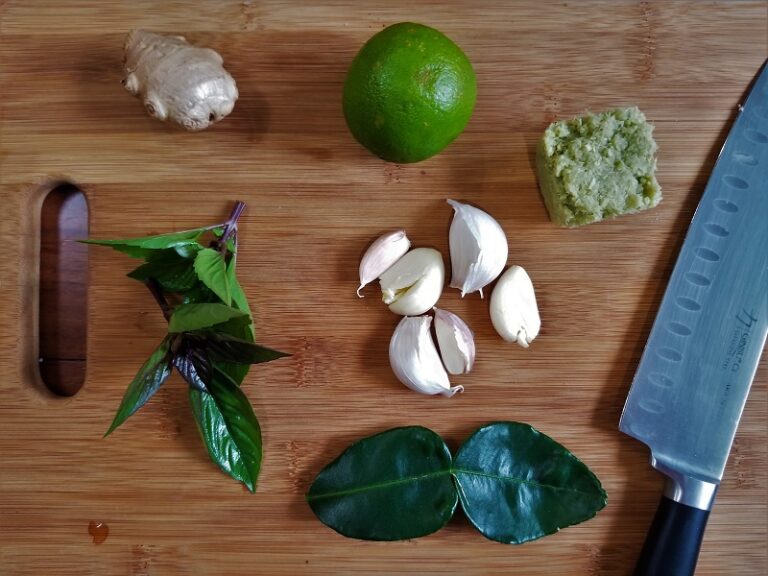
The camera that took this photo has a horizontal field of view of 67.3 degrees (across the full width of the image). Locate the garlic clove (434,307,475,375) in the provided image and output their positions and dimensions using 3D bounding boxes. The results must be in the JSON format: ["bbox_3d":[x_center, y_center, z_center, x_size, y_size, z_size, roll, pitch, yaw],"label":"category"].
[{"bbox_3d":[0.030,0.022,0.245,0.014,0.016,0.031,-18,88,-1],"label":"garlic clove"}]

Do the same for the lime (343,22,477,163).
[{"bbox_3d":[0.010,-0.077,0.229,0.053,0.053,0.053,0,88,0],"label":"lime"}]

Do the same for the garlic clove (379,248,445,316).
[{"bbox_3d":[0.015,-0.002,0.244,0.031,0.020,0.024,-38,89,-1],"label":"garlic clove"}]

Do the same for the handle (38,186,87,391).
[{"bbox_3d":[-0.144,0.001,0.261,0.027,0.015,0.097,0,88,0],"label":"handle"}]

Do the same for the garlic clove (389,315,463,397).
[{"bbox_3d":[0.016,0.030,0.242,0.023,0.021,0.038,-24,88,-1],"label":"garlic clove"}]

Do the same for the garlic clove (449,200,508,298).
[{"bbox_3d":[0.040,-0.017,0.243,0.025,0.022,0.042,-1,88,0],"label":"garlic clove"}]

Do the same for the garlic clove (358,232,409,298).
[{"bbox_3d":[-0.002,-0.012,0.247,0.013,0.013,0.033,45,89,1],"label":"garlic clove"}]

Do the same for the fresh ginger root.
[{"bbox_3d":[-0.087,-0.086,0.242,0.052,0.028,0.036,18,88,1],"label":"fresh ginger root"}]

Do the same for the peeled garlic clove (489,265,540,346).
[{"bbox_3d":[0.055,0.009,0.244,0.019,0.018,0.035,-14,88,0],"label":"peeled garlic clove"}]

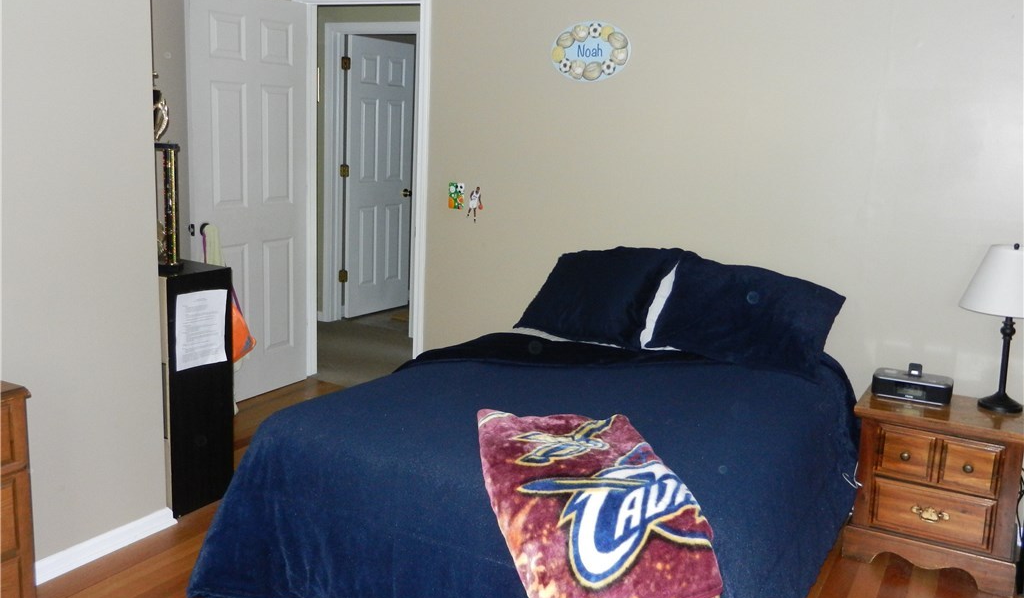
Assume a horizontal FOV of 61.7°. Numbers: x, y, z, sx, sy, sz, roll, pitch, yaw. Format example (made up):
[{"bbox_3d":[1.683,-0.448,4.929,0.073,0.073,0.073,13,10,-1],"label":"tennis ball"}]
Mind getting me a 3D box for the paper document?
[{"bbox_3d":[-1.140,0.116,3.168,0.012,0.275,0.218,9,11,31],"label":"paper document"}]

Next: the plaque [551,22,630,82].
[{"bbox_3d":[0.358,-1.124,3.902,0.391,0.270,0.013,8,12,26],"label":"plaque"}]

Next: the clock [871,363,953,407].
[{"bbox_3d":[1.446,0.302,3.105,0.262,0.120,0.130,7,12,23],"label":"clock"}]

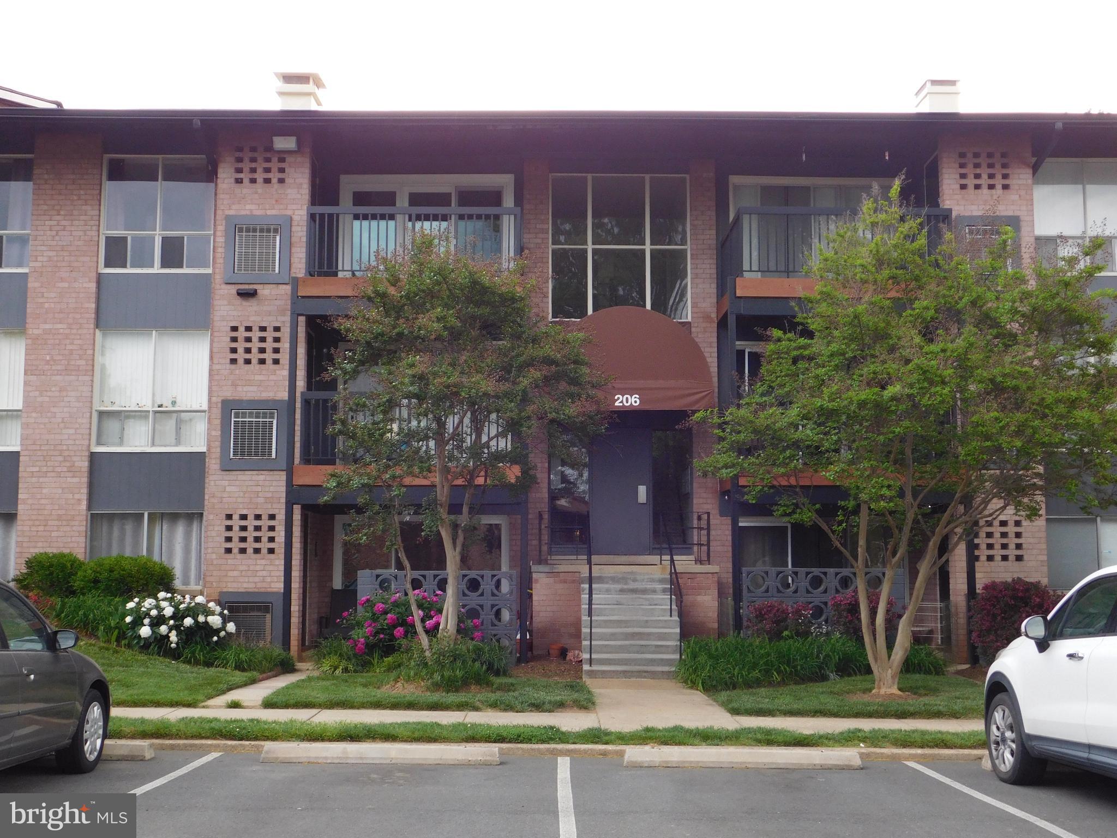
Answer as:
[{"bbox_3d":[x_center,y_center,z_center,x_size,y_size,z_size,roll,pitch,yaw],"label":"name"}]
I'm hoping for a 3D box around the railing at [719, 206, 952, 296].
[{"bbox_3d":[4.163,-2.344,19.706,3.238,1.359,1.860,0,-6,0],"label":"railing"}]

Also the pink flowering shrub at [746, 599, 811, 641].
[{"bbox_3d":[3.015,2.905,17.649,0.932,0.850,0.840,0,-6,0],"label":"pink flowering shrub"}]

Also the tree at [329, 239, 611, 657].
[{"bbox_3d":[-1.083,0.397,15.035,3.278,5.219,3.200,0,-6,0],"label":"tree"}]

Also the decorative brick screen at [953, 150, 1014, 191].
[{"bbox_3d":[6.277,-3.644,19.055,0.823,0.593,0.100,0,-6,0],"label":"decorative brick screen"}]

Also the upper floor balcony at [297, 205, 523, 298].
[{"bbox_3d":[-2.155,-2.343,19.694,3.266,1.358,1.860,0,-6,0],"label":"upper floor balcony"}]

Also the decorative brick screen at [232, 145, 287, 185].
[{"bbox_3d":[-4.383,-3.718,19.019,0.788,0.599,0.100,0,-6,0],"label":"decorative brick screen"}]

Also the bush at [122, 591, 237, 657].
[{"bbox_3d":[-4.985,2.698,16.992,1.526,0.852,1.200,0,-6,0],"label":"bush"}]

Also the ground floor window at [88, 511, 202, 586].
[{"bbox_3d":[-6.134,1.941,19.221,1.696,1.134,0.120,0,-6,0],"label":"ground floor window"}]

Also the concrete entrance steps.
[{"bbox_3d":[0.960,2.714,17.299,1.283,1.287,2.430,0,-6,0],"label":"concrete entrance steps"}]

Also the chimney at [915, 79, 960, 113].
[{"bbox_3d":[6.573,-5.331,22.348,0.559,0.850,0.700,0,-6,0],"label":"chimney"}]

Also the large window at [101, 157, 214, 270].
[{"bbox_3d":[-6.127,-3.126,19.749,1.710,1.810,0.120,0,-6,0],"label":"large window"}]

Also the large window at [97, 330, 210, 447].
[{"bbox_3d":[-6.114,-0.431,19.434,1.720,1.835,0.120,0,-6,0],"label":"large window"}]

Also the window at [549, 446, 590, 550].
[{"bbox_3d":[0.165,1.115,20.395,0.647,1.884,0.100,0,-6,0],"label":"window"}]

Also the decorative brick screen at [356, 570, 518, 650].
[{"bbox_3d":[-1.722,2.801,18.320,2.236,1.311,0.190,0,-6,0],"label":"decorative brick screen"}]

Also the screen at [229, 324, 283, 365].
[{"bbox_3d":[-4.389,-1.063,18.743,0.764,0.588,0.100,0,-6,0],"label":"screen"}]

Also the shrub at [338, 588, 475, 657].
[{"bbox_3d":[-1.954,2.690,16.704,1.795,1.000,1.350,0,-6,0],"label":"shrub"}]

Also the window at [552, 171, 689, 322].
[{"bbox_3d":[0.983,-2.751,20.758,2.246,2.397,0.120,0,-6,0],"label":"window"}]

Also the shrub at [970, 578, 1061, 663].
[{"bbox_3d":[6.278,2.804,17.666,1.291,1.263,1.200,0,-6,0],"label":"shrub"}]

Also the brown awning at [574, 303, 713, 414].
[{"bbox_3d":[0.985,-0.814,19.707,2.616,1.553,1.530,0,-6,0],"label":"brown awning"}]

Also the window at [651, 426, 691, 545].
[{"bbox_3d":[1.789,1.088,20.404,0.647,1.885,0.100,0,-6,0],"label":"window"}]

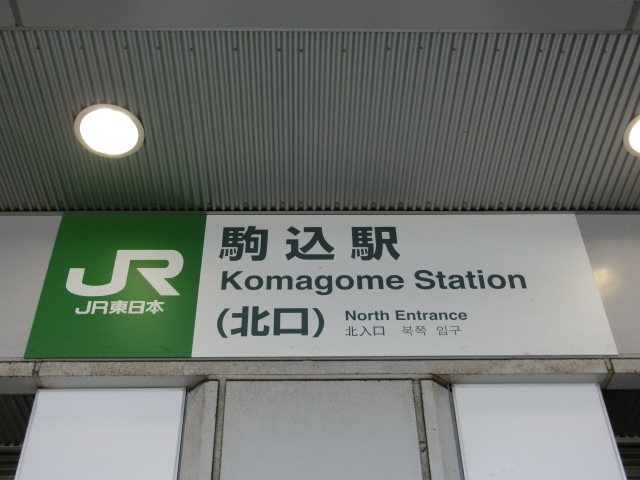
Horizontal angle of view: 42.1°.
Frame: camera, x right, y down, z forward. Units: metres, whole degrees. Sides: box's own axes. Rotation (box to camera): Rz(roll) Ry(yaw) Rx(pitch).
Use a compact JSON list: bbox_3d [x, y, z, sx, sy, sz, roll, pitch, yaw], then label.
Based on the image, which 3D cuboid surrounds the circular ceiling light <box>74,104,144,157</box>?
[{"bbox_3d":[-0.668,-0.346,2.636,0.222,0.030,0.222,0,-42,-1],"label":"circular ceiling light"}]

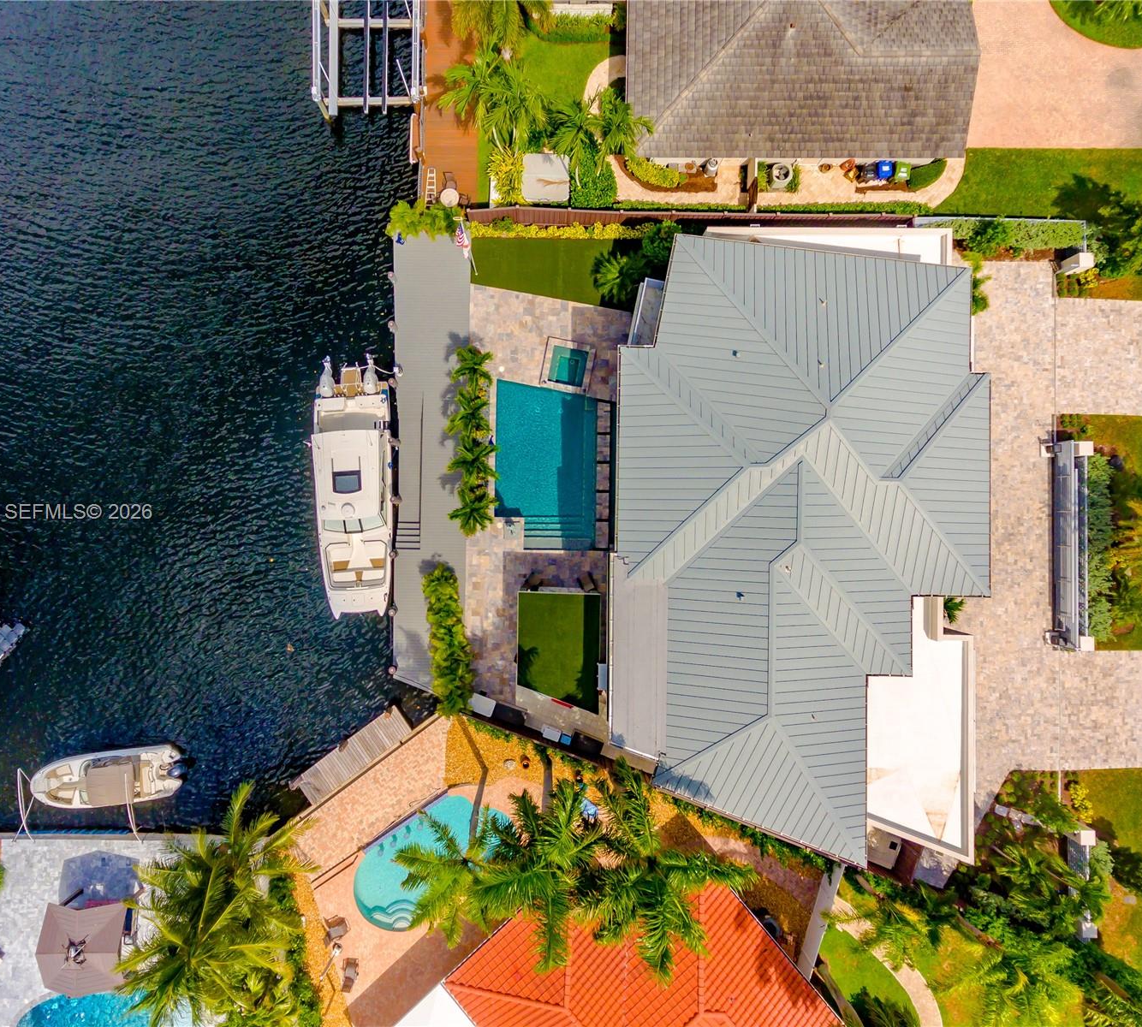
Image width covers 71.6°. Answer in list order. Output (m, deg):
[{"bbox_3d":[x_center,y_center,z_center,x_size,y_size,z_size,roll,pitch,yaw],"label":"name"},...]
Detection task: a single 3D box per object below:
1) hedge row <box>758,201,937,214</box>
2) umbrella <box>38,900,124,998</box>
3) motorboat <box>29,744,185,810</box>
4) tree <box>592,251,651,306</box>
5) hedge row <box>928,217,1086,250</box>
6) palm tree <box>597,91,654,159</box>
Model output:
[{"bbox_3d":[13.319,-14.819,38.584,8.200,0.600,0.520,1,89,-2],"label":"hedge row"},{"bbox_3d":[-21.874,19.466,36.378,3.700,2.850,3.700,0,89,-1],"label":"umbrella"},{"bbox_3d":[-22.376,12.806,38.356,7.500,2.300,2.600,-6,89,-1],"label":"motorboat"},{"bbox_3d":[2.330,-10.945,37.169,2.500,2.900,2.500,0,89,-1],"label":"tree"},{"bbox_3d":[20.679,-13.456,38.362,7.500,1.300,0.950,1,89,-2],"label":"hedge row"},{"bbox_3d":[2.261,-16.391,35.608,2.450,6.200,2.600,0,89,-1],"label":"palm tree"}]

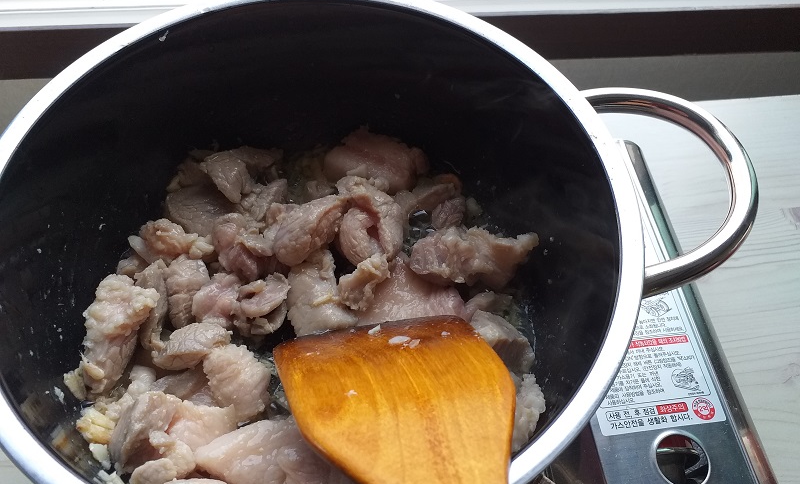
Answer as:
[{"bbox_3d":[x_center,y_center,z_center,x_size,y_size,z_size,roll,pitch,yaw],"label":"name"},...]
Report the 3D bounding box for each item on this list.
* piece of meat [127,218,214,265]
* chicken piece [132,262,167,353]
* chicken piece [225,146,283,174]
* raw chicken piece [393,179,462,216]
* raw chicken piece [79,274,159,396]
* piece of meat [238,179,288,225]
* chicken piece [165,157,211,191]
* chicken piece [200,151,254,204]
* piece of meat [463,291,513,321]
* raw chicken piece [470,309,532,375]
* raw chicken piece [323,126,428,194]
[{"bbox_3d":[-0.123,0.000,0.325,0.044,0.015,0.018,8,58,2],"label":"piece of meat"},{"bbox_3d":[-0.130,0.033,0.313,0.020,0.027,0.045,-5,58,-6],"label":"chicken piece"},{"bbox_3d":[-0.087,-0.047,0.357,0.037,0.013,0.018,1,58,-2],"label":"chicken piece"},{"bbox_3d":[0.016,-0.025,0.361,0.040,0.019,0.022,-26,62,-18],"label":"raw chicken piece"},{"bbox_3d":[-0.136,0.045,0.295,0.030,0.023,0.055,0,58,-3],"label":"raw chicken piece"},{"bbox_3d":[-0.080,-0.024,0.352,0.020,0.018,0.034,39,65,18],"label":"piece of meat"},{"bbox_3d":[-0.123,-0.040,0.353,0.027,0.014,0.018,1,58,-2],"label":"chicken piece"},{"bbox_3d":[-0.099,-0.036,0.342,0.027,0.013,0.028,-20,62,-15],"label":"chicken piece"},{"bbox_3d":[0.049,0.035,0.334,0.029,0.013,0.016,-9,61,-8],"label":"piece of meat"},{"bbox_3d":[0.052,0.053,0.313,0.027,0.023,0.036,-35,66,-22],"label":"raw chicken piece"},{"bbox_3d":[-0.015,-0.051,0.373,0.066,0.031,0.040,10,60,3],"label":"raw chicken piece"}]

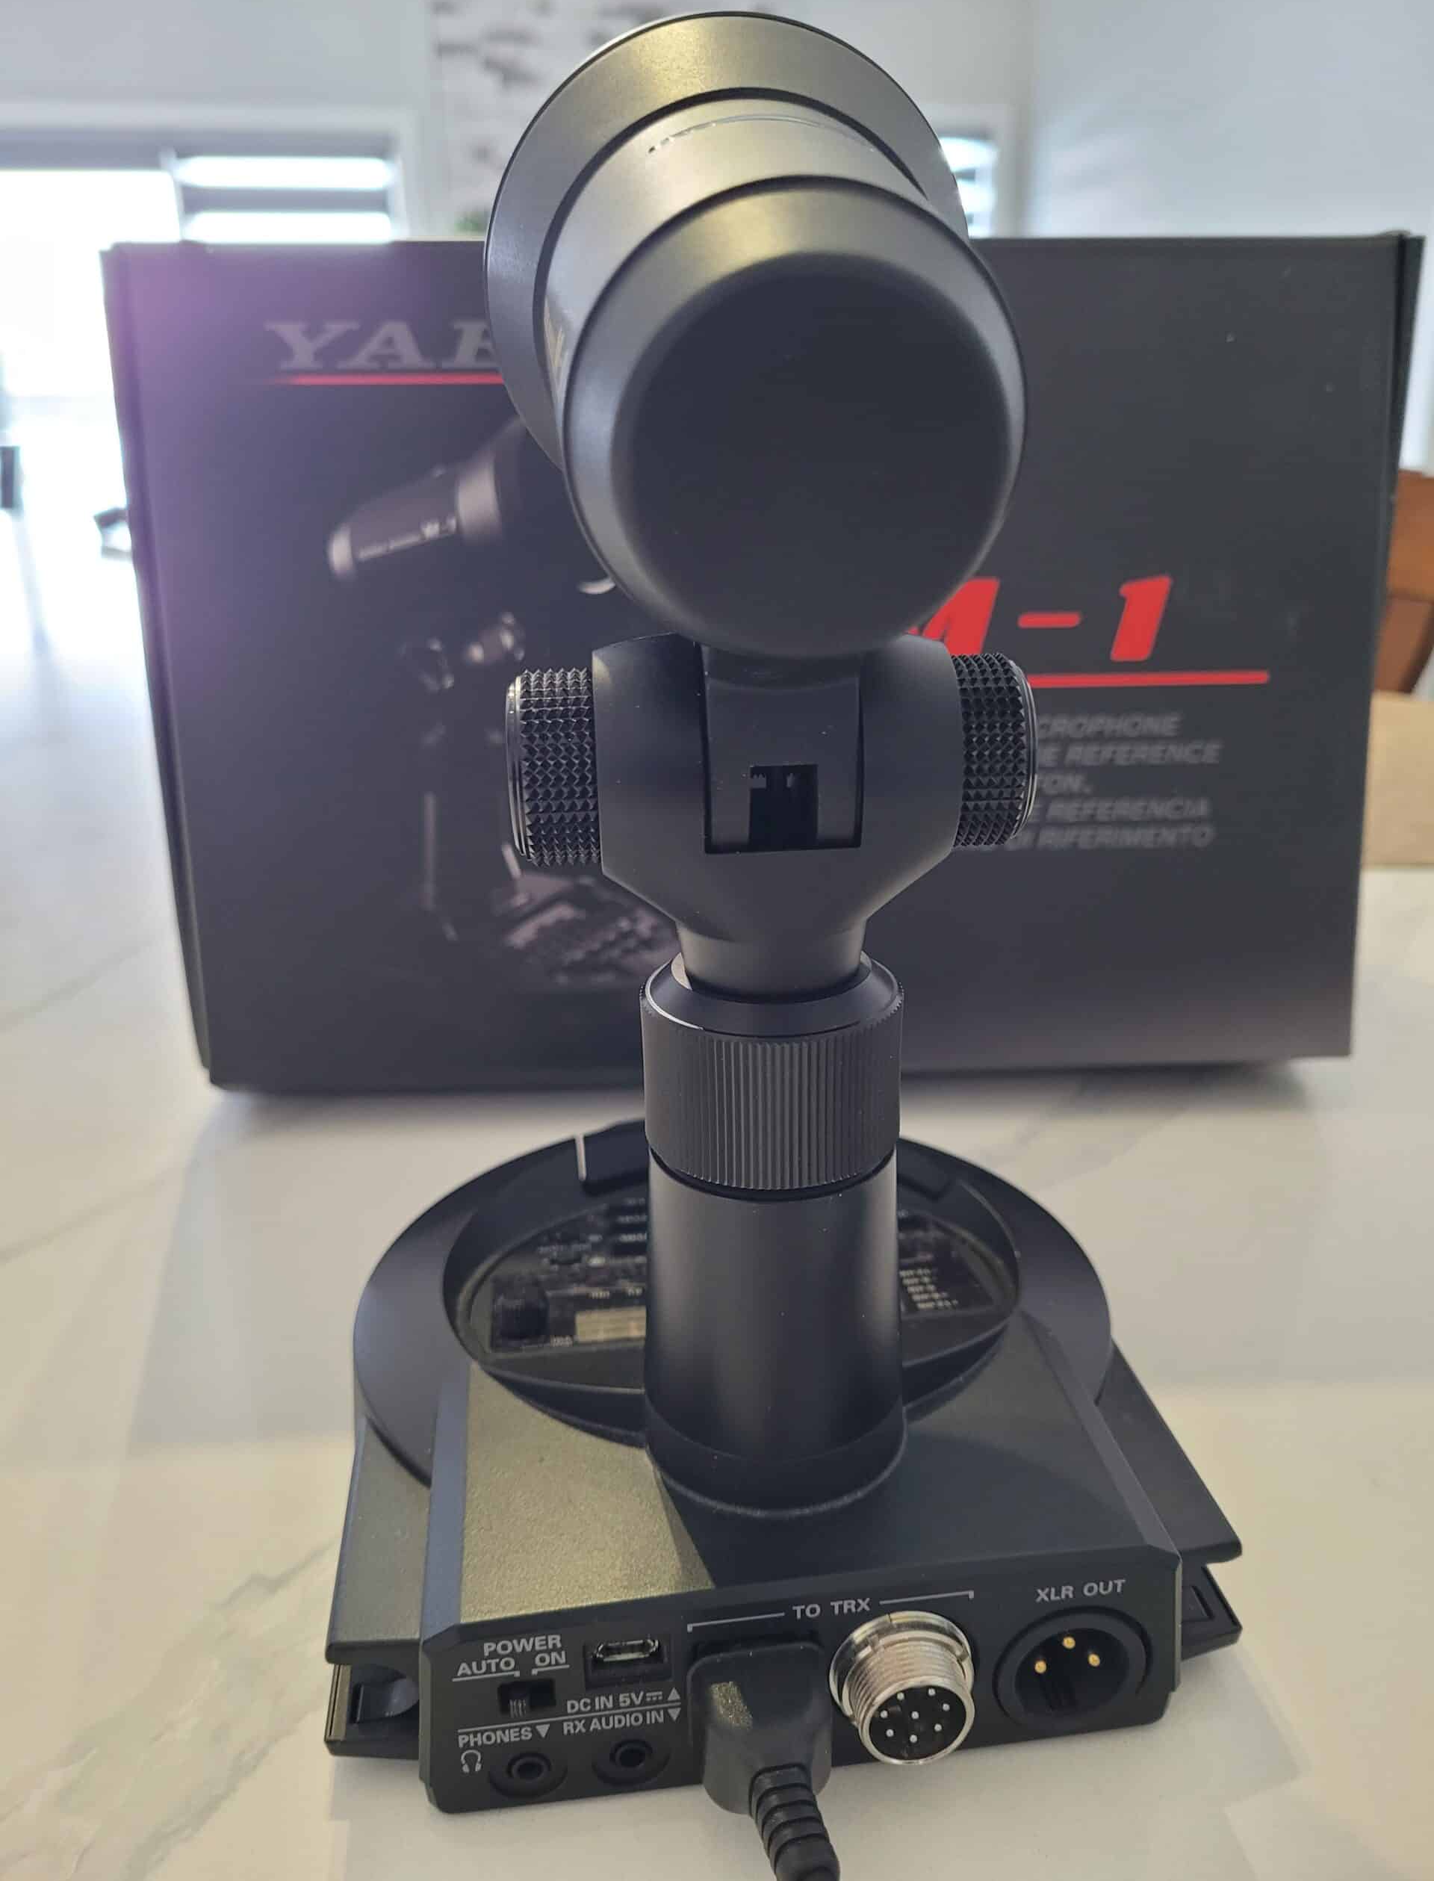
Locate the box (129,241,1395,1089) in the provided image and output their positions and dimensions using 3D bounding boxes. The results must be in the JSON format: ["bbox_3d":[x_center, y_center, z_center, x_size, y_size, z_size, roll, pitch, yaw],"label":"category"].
[{"bbox_3d":[0.014,-0.082,0.432,0.317,0.212,0.130,-1,16,-1],"label":"box"}]

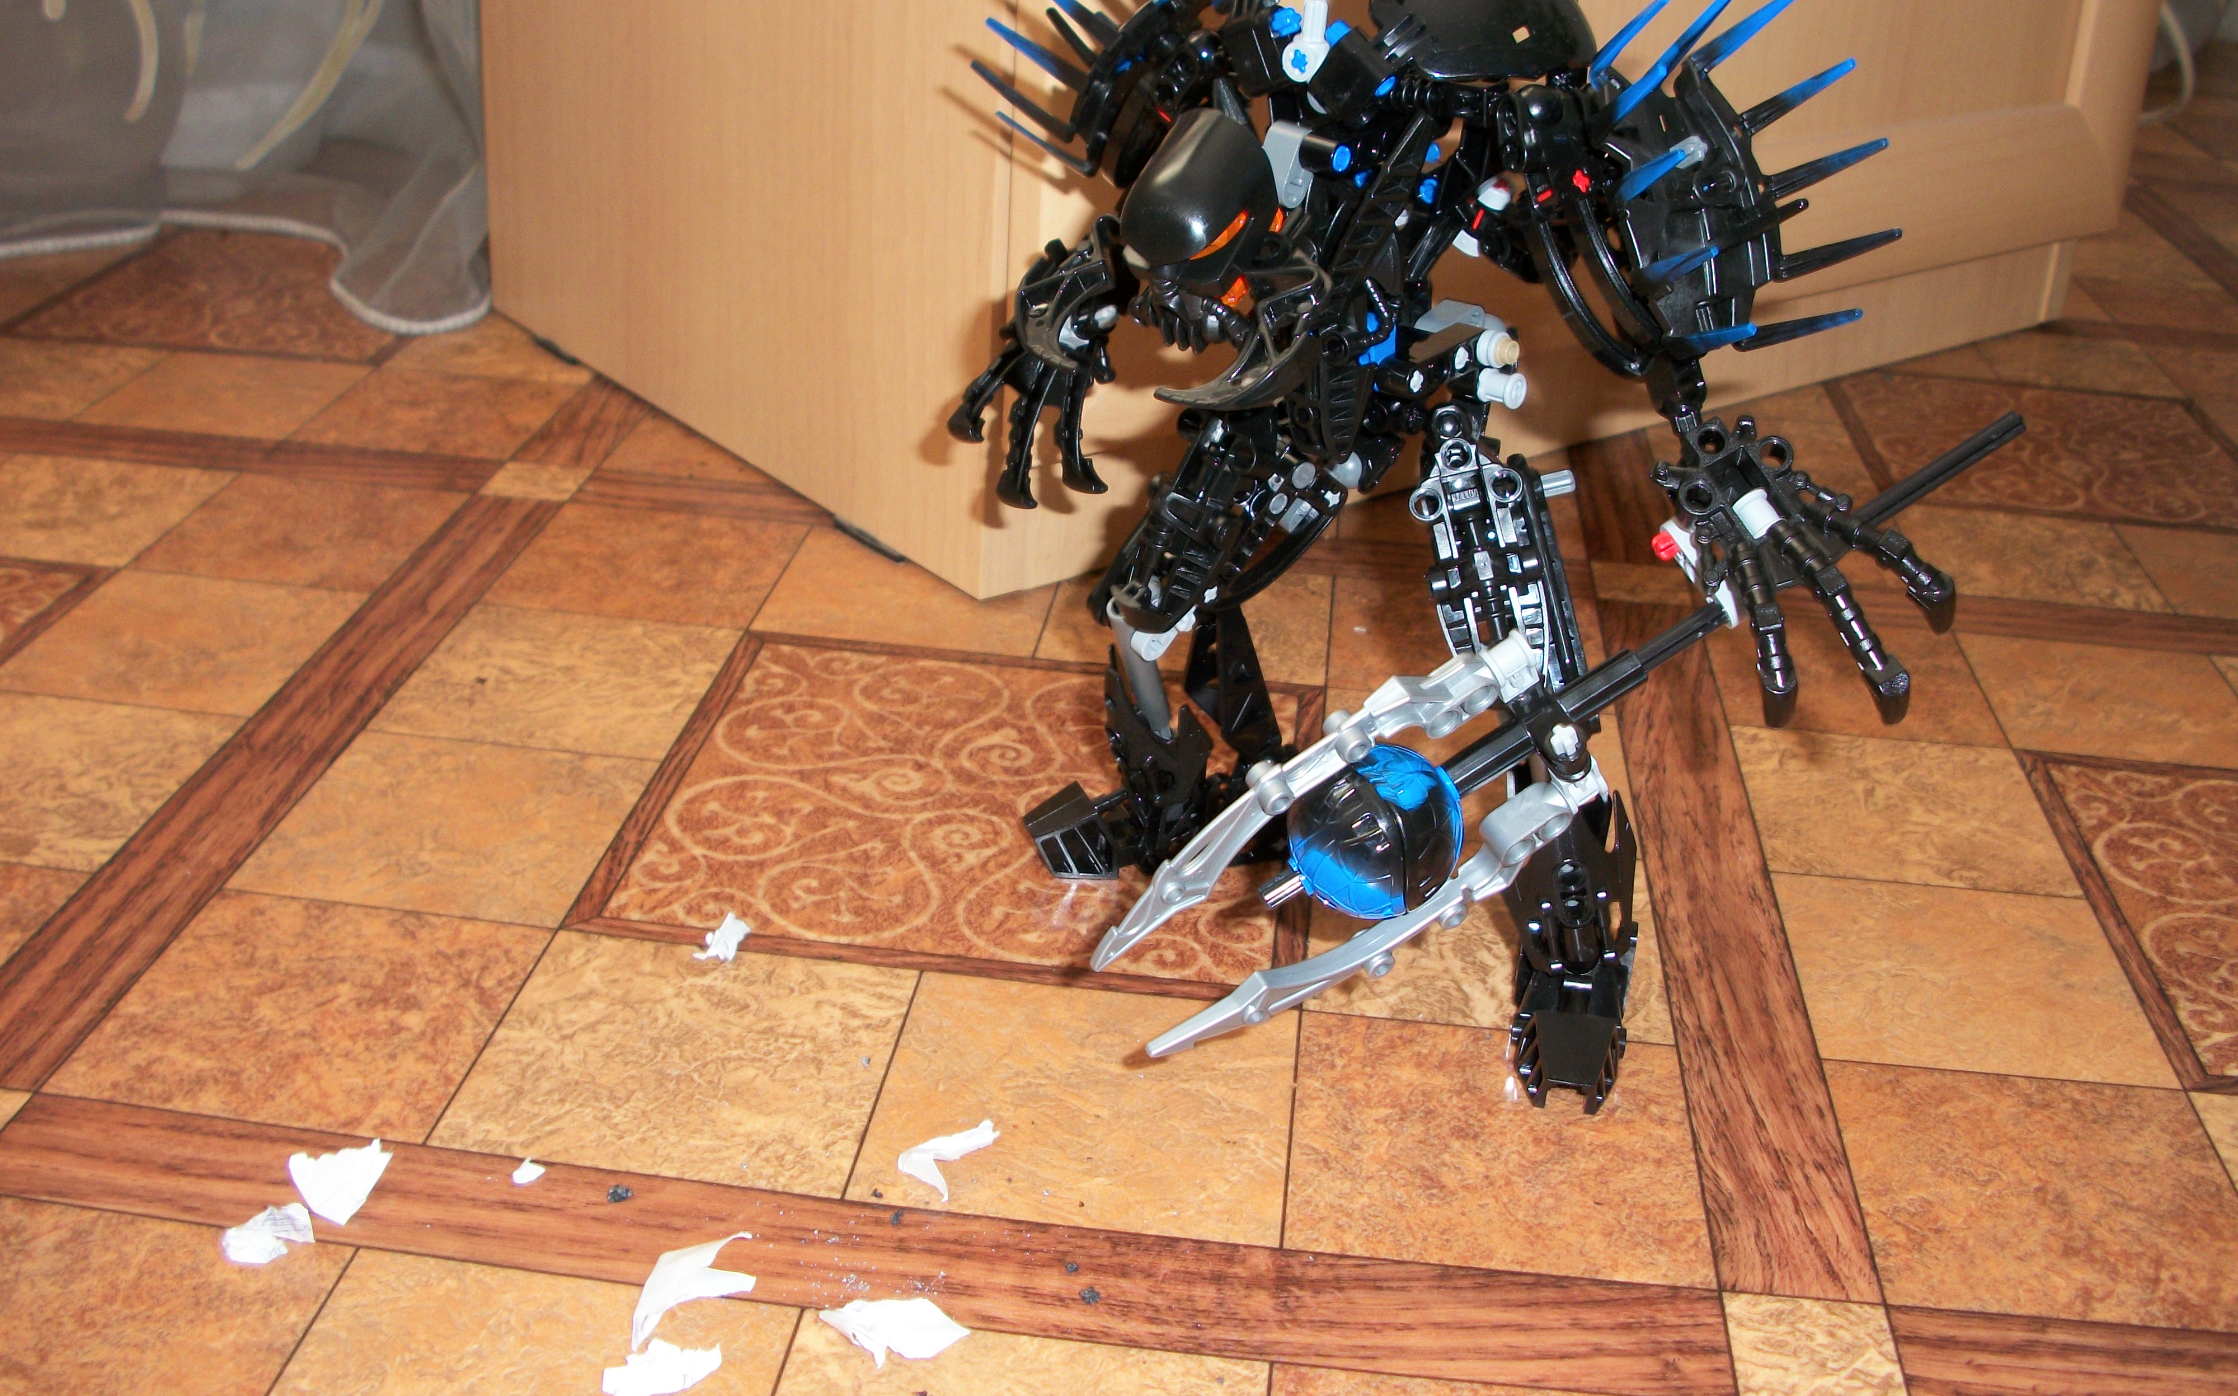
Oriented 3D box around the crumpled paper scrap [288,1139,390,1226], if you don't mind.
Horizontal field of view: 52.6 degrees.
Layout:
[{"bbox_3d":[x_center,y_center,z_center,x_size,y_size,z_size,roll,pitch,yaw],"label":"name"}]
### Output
[{"bbox_3d":[-0.148,0.092,0.428,0.019,0.006,0.020,-7,28,-20],"label":"crumpled paper scrap"}]

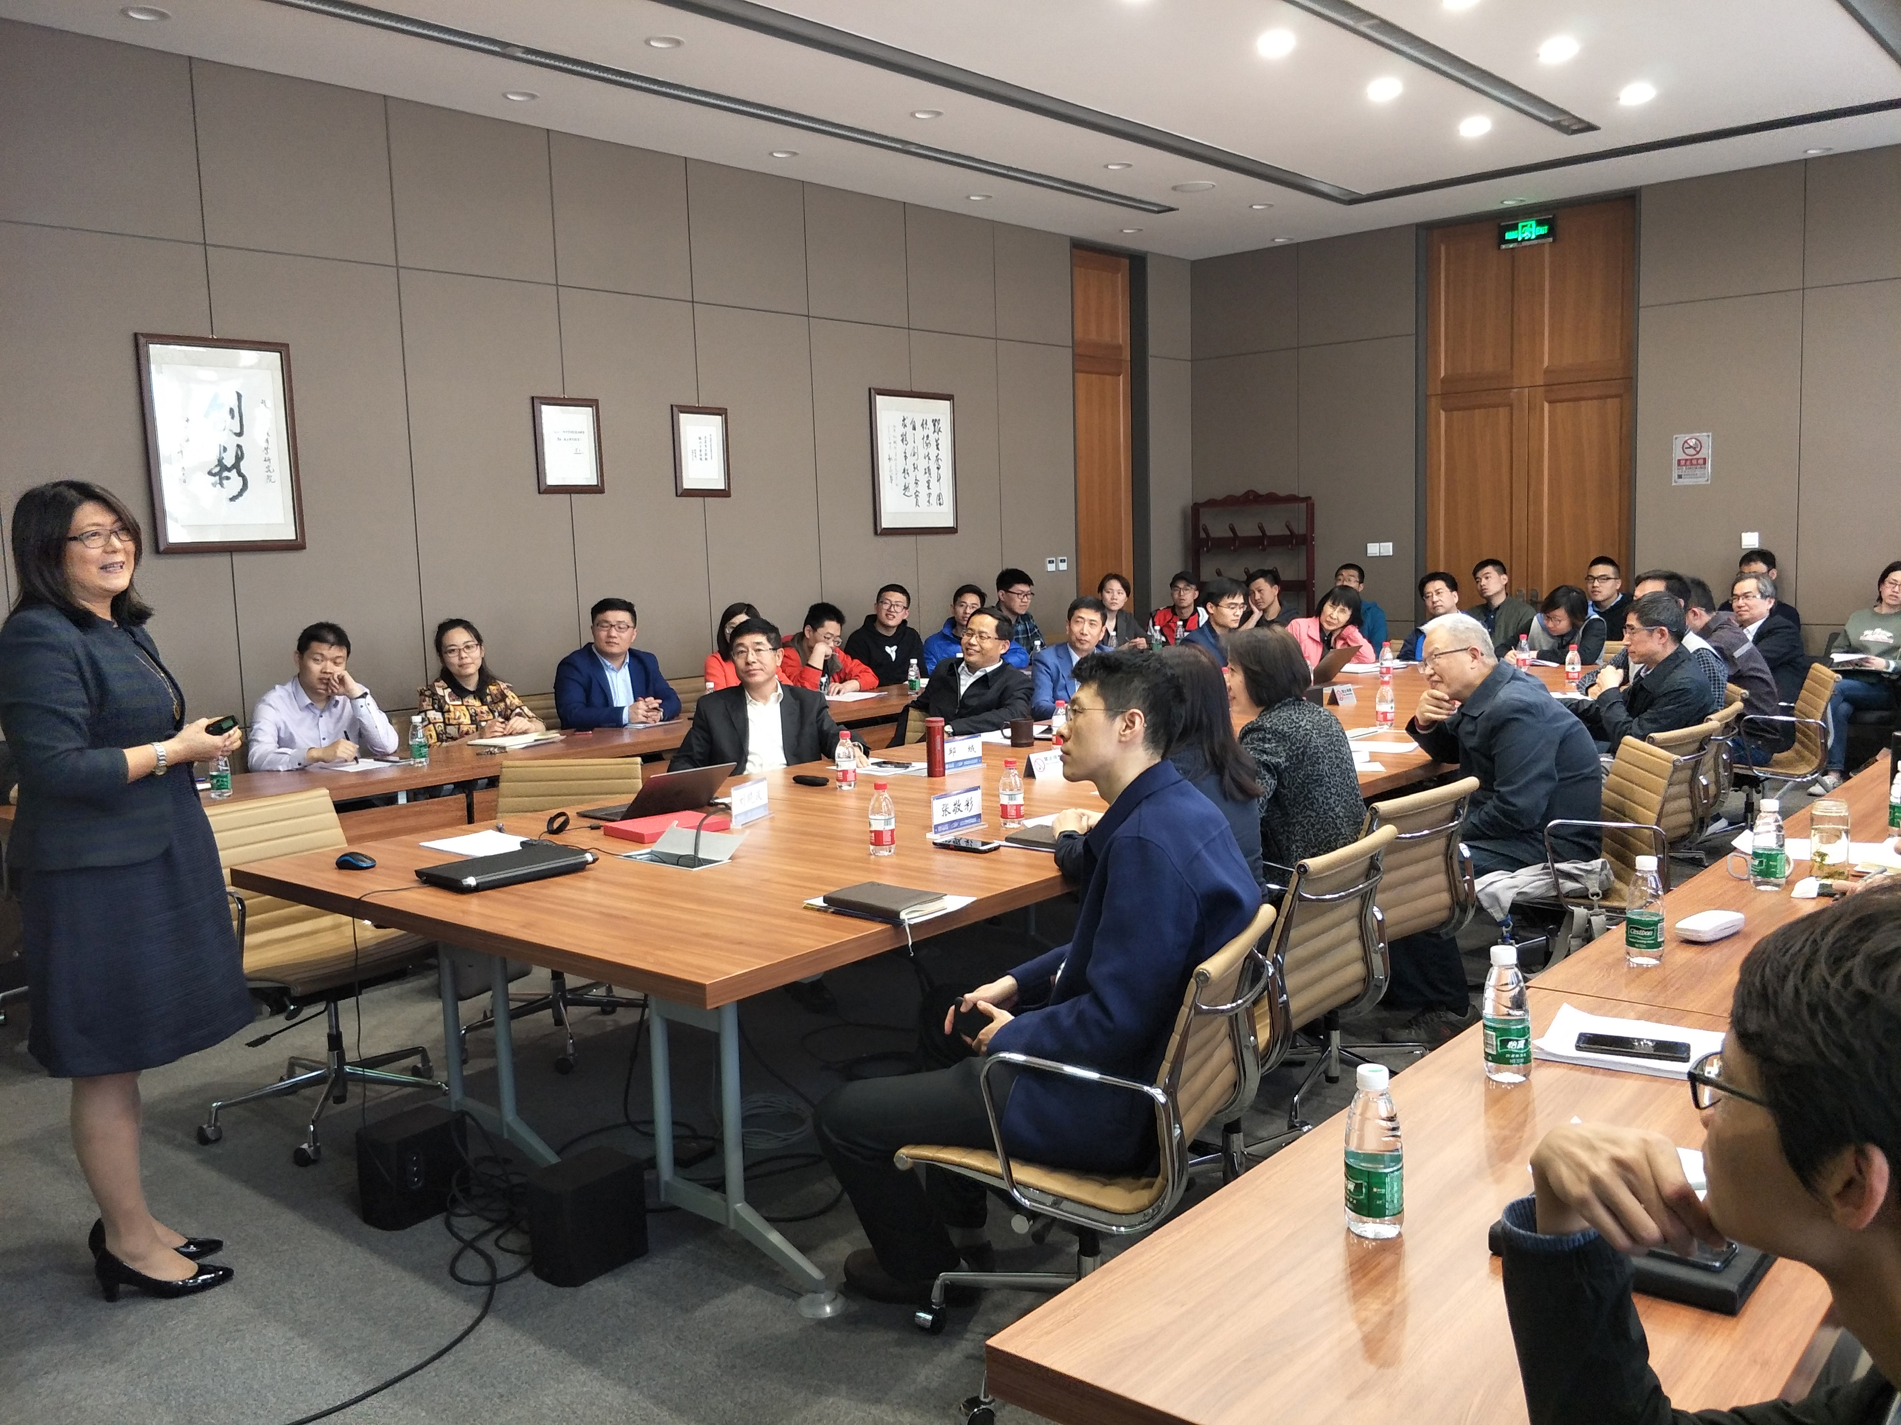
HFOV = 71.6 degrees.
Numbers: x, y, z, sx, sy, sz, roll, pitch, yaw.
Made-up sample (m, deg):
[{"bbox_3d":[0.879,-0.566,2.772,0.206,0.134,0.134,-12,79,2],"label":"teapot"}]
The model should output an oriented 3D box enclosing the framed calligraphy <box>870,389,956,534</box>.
[{"bbox_3d":[-0.198,-1.517,8.005,0.700,0.855,0.040,-8,9,-43],"label":"framed calligraphy"}]

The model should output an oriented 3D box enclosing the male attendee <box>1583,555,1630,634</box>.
[{"bbox_3d":[3.761,-0.252,7.539,0.780,1.280,0.520,-8,9,-42],"label":"male attendee"}]

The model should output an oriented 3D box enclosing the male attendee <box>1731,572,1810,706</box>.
[{"bbox_3d":[3.590,0.011,5.939,0.800,1.260,0.560,0,6,13],"label":"male attendee"}]

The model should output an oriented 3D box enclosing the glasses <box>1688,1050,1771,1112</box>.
[{"bbox_3d":[0.619,0.263,0.923,0.140,0.045,0.145,-8,11,-41],"label":"glasses"}]

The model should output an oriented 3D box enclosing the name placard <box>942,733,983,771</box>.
[{"bbox_3d":[0.042,0.141,4.498,0.200,0.110,0.065,-8,9,-43],"label":"name placard"}]

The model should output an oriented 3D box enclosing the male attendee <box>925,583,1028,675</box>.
[{"bbox_3d":[0.128,-0.071,7.374,0.560,1.260,0.780,-5,7,-30],"label":"male attendee"}]

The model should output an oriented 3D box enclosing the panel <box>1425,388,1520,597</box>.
[{"bbox_3d":[3.533,-0.981,8.895,0.610,2.330,0.050,3,8,37],"label":"panel"}]

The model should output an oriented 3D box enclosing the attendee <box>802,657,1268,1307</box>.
[{"bbox_3d":[0.148,0.538,2.423,0.820,1.300,0.520,3,9,32],"label":"attendee"}]

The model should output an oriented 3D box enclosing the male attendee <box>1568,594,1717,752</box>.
[{"bbox_3d":[2.311,0.227,4.635,0.800,1.250,0.560,2,7,30],"label":"male attendee"}]

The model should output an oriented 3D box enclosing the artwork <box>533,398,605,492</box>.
[{"bbox_3d":[-1.854,-1.306,6.443,0.345,0.455,0.035,-8,9,-43],"label":"artwork"}]

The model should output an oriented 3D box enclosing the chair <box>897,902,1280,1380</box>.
[{"bbox_3d":[0.235,0.770,2.393,0.640,0.840,0.600,3,9,34],"label":"chair"}]

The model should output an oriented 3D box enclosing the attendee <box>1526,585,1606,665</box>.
[{"bbox_3d":[3.095,-0.104,6.908,0.550,1.150,0.780,3,8,38],"label":"attendee"}]

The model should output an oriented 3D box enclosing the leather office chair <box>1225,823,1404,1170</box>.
[{"bbox_3d":[0.612,0.676,2.854,0.620,0.870,0.580,3,8,38],"label":"leather office chair"}]

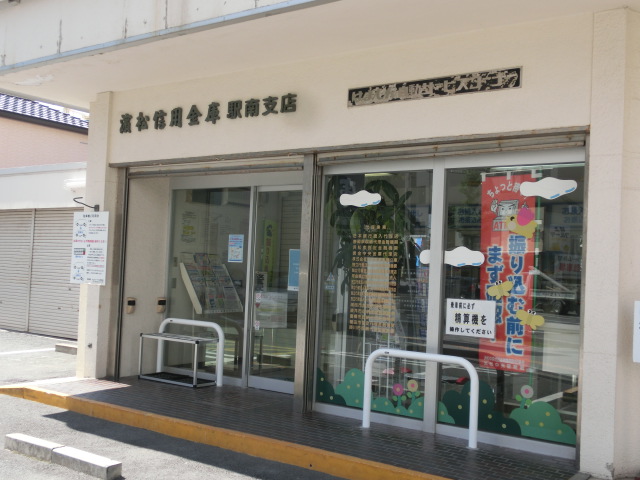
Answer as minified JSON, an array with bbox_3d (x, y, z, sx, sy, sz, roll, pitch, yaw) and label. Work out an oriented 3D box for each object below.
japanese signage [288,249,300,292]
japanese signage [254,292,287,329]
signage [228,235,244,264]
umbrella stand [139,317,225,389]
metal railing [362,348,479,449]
[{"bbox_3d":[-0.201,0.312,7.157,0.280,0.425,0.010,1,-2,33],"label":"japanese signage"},{"bbox_3d":[-0.506,0.736,7.336,0.420,0.375,0.010,1,-2,33],"label":"japanese signage"},{"bbox_3d":[-0.910,0.095,7.637,0.208,0.303,0.010,1,-2,33],"label":"signage"},{"bbox_3d":[-1.518,1.207,7.660,0.990,0.655,0.370,1,-2,33],"label":"umbrella stand"},{"bbox_3d":[0.779,1.224,5.541,0.985,0.660,0.063,1,-2,33],"label":"metal railing"}]

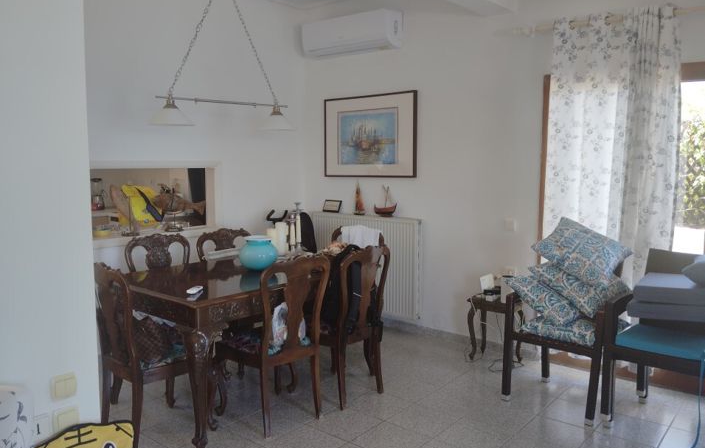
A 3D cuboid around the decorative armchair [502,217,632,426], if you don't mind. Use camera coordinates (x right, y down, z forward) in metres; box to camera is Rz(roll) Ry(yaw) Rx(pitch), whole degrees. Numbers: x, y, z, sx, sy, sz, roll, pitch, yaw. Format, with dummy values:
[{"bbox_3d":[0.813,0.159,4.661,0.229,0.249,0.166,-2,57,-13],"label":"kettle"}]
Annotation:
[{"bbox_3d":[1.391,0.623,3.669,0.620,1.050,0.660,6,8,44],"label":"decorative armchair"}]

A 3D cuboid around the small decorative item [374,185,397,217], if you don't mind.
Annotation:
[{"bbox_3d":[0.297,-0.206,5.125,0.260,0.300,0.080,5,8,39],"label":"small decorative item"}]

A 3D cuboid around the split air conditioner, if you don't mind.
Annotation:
[{"bbox_3d":[-0.021,-1.758,5.365,1.030,0.320,0.230,5,7,39],"label":"split air conditioner"}]

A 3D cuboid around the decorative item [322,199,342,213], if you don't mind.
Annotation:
[{"bbox_3d":[-0.179,-0.169,5.717,0.210,0.125,0.020,5,-14,39],"label":"decorative item"}]

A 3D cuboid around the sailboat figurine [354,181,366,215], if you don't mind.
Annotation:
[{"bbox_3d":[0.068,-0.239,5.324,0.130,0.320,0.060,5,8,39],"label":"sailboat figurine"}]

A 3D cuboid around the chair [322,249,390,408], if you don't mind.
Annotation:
[{"bbox_3d":[-0.098,0.621,3.780,0.560,1.010,0.520,5,8,41],"label":"chair"}]

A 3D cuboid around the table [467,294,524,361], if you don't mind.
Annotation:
[{"bbox_3d":[1.081,0.824,4.342,0.360,0.470,0.310,5,8,39],"label":"table"}]

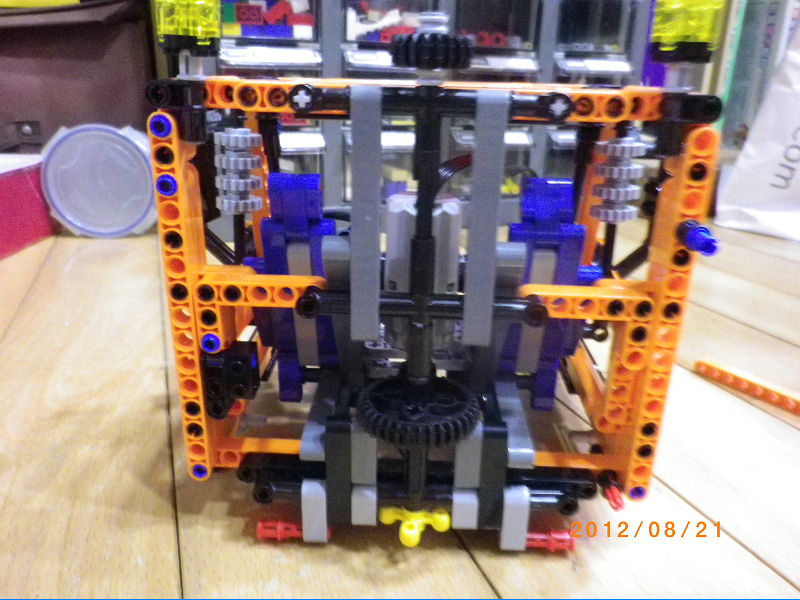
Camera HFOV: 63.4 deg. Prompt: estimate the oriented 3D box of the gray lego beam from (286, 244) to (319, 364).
[{"bbox_3d":[-0.033,0.001,0.231,0.008,0.053,0.008,2,34,2],"label":"gray lego beam"}]

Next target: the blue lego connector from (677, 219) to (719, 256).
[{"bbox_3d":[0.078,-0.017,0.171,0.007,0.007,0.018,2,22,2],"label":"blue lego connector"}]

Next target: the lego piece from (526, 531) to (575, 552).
[{"bbox_3d":[0.045,0.079,0.214,0.023,0.006,0.006,2,22,2],"label":"lego piece"}]

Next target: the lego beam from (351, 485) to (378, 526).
[{"bbox_3d":[-0.011,0.065,0.209,0.008,0.015,0.007,2,22,2],"label":"lego beam"}]

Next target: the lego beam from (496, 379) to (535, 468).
[{"bbox_3d":[0.038,0.041,0.221,0.008,0.008,0.048,2,22,2],"label":"lego beam"}]

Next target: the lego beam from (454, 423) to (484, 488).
[{"bbox_3d":[0.021,0.048,0.203,0.008,0.024,0.008,2,22,2],"label":"lego beam"}]

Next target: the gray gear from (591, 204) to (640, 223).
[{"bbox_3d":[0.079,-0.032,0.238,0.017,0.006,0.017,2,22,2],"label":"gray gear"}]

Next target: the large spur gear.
[{"bbox_3d":[0.005,0.032,0.198,0.038,0.008,0.038,2,22,2],"label":"large spur gear"}]

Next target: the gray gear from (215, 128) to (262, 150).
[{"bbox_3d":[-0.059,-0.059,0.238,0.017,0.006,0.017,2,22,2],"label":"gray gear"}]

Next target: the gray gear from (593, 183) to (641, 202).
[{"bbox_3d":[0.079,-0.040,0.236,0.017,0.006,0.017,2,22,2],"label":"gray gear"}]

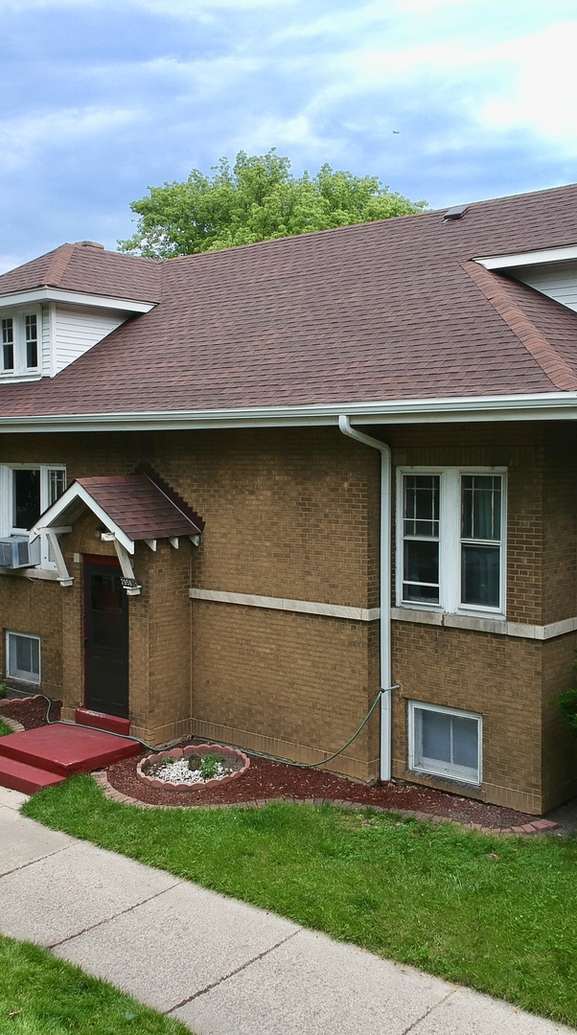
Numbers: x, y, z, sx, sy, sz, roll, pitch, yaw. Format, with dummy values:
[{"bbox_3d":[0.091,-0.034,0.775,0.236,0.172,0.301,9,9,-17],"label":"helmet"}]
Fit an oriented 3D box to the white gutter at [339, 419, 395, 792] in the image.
[{"bbox_3d":[0.906,1.024,11.535,0.110,4.370,0.960,3,5,40],"label":"white gutter"}]

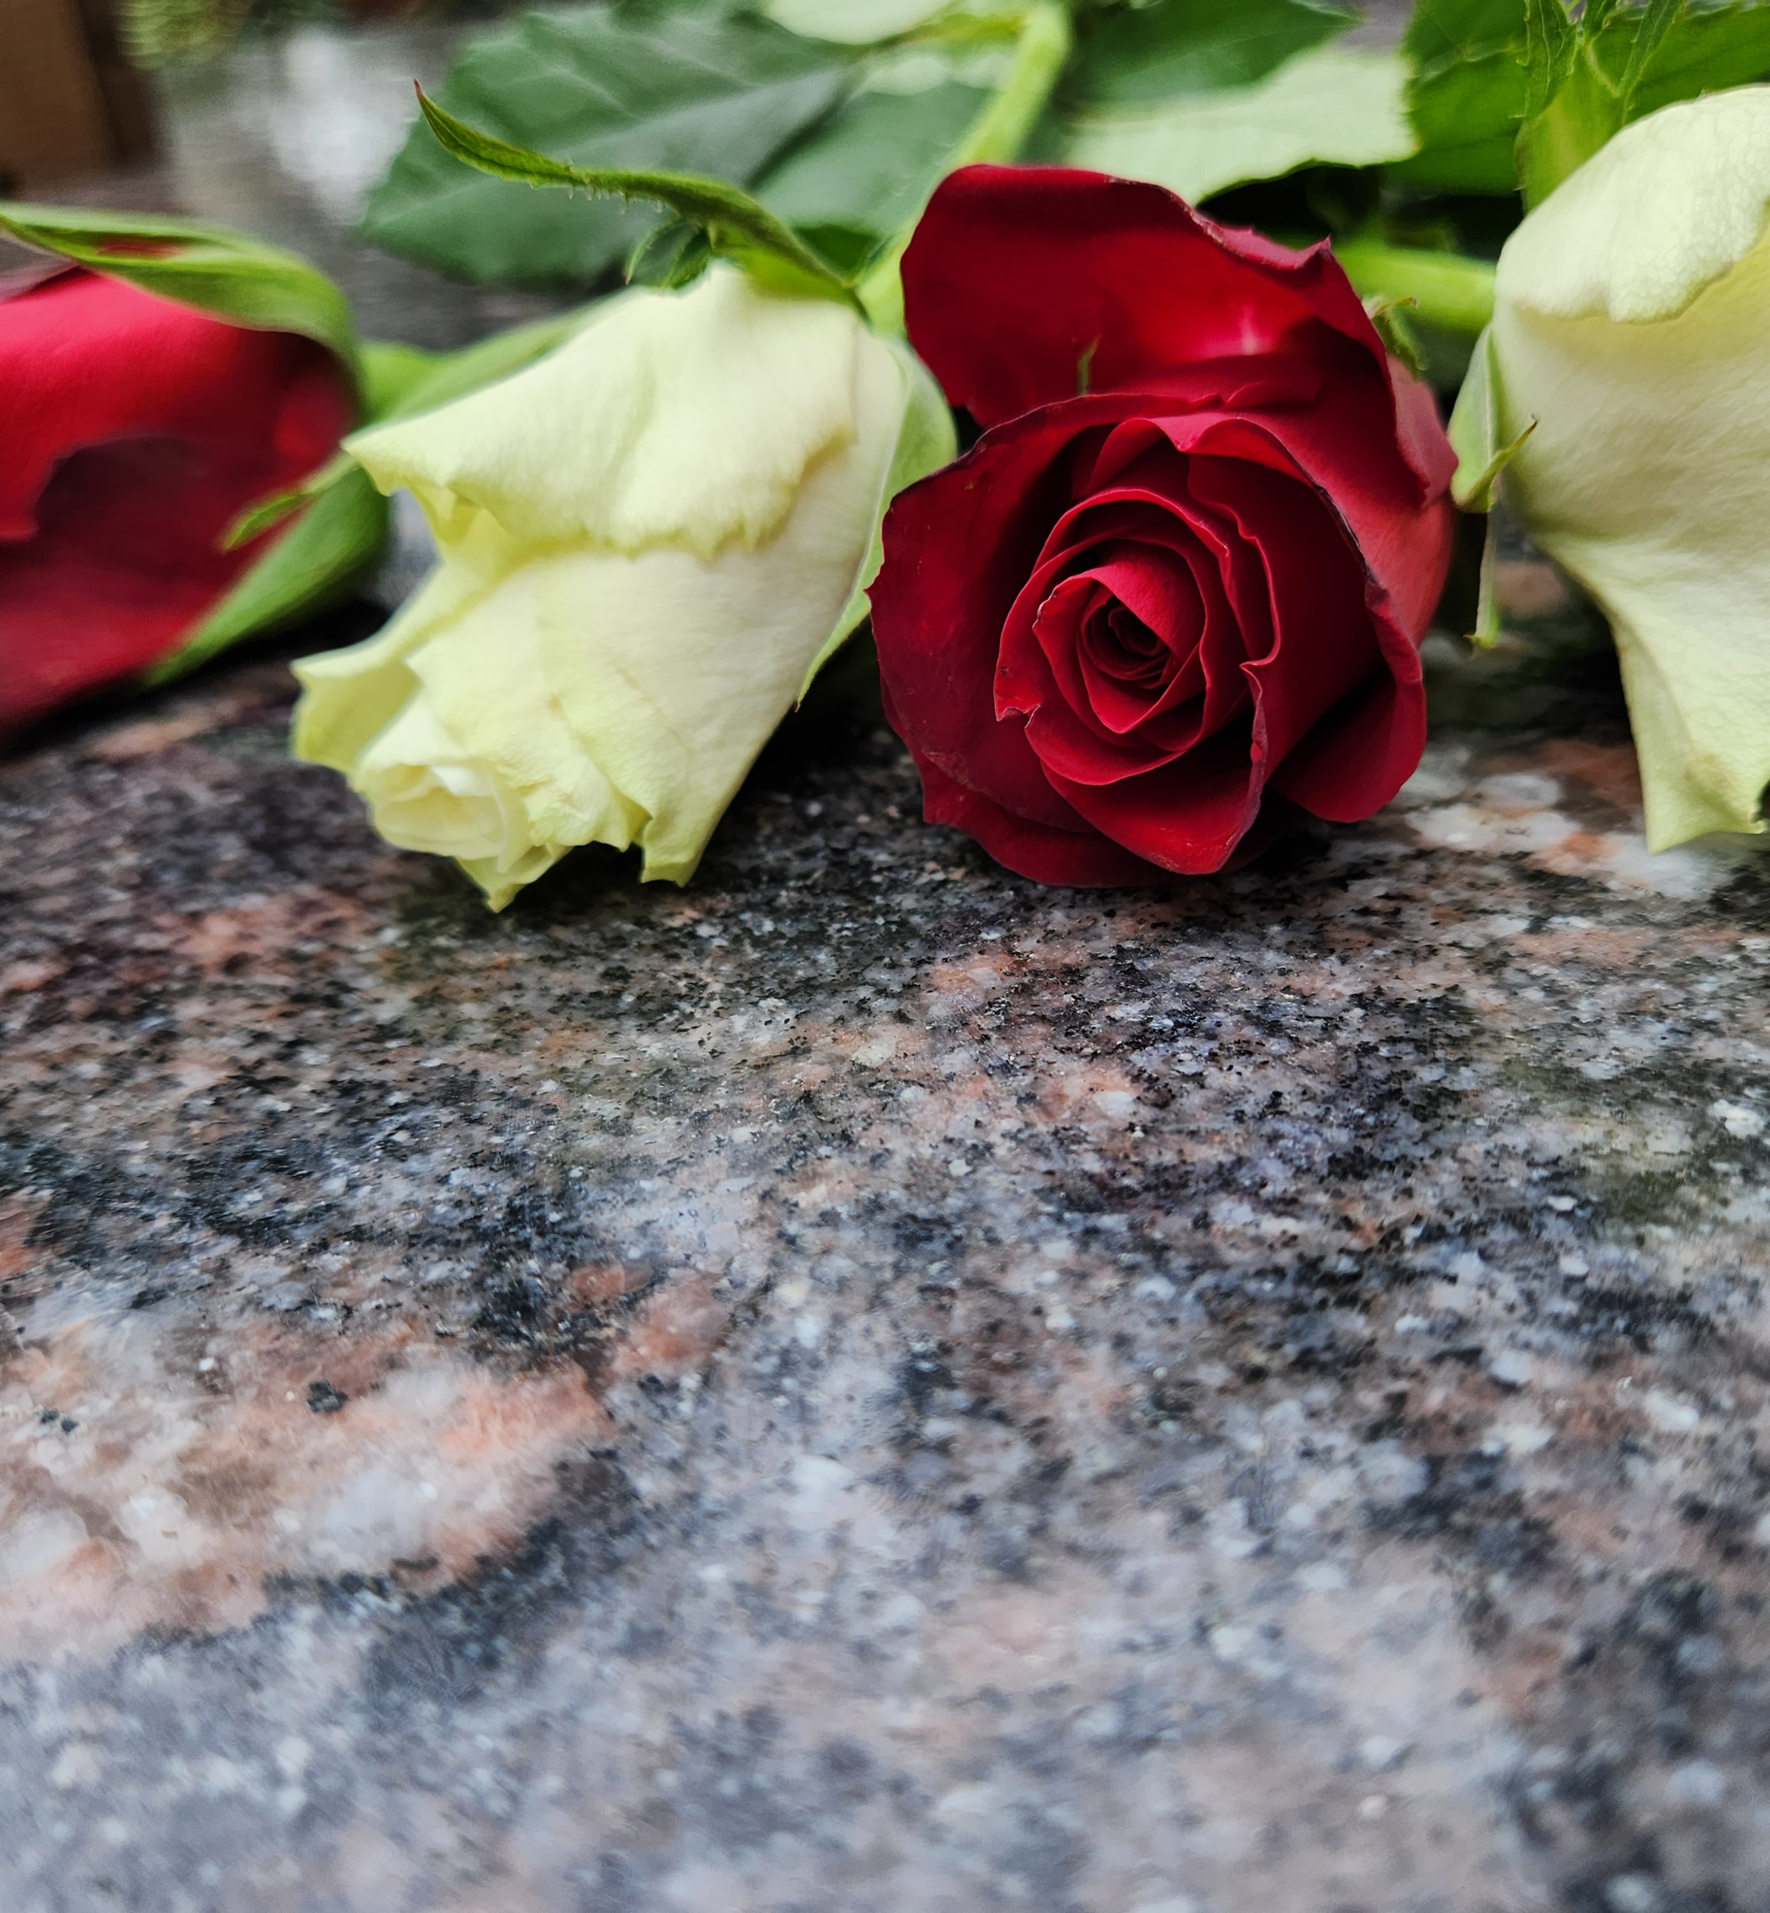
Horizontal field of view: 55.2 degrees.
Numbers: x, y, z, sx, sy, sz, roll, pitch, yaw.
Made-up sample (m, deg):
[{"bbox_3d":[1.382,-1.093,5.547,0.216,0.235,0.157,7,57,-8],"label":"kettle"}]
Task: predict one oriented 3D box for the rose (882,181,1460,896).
[{"bbox_3d":[0.025,-0.039,0.152,0.050,0.056,0.050,8,34,12],"label":"rose"}]

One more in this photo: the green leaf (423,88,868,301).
[{"bbox_3d":[-0.025,-0.076,0.171,0.046,0.013,0.014,2,33,3],"label":"green leaf"}]

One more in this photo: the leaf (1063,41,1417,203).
[{"bbox_3d":[0.049,-0.115,0.235,0.045,0.012,0.030,12,51,10],"label":"leaf"}]

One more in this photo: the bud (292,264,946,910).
[{"bbox_3d":[-0.020,-0.036,0.155,0.046,0.046,0.059,23,58,31],"label":"bud"}]

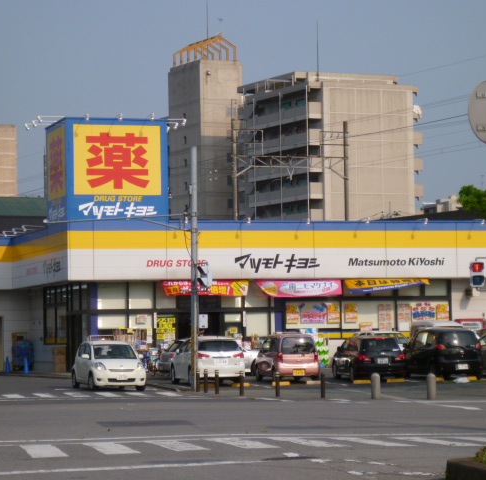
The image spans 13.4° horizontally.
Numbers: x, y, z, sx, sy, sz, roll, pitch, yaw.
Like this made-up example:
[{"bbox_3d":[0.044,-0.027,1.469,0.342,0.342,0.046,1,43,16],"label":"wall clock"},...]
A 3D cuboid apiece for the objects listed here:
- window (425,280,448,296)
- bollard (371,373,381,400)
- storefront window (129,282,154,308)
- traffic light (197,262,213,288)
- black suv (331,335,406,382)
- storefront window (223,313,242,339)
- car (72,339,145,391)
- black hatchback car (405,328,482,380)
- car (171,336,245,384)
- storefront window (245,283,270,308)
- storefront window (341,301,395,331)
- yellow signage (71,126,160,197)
[{"bbox_3d":[7.949,1.998,85.246,0.965,0.658,0.100,0,-3,-16],"label":"window"},{"bbox_3d":[3.359,3.717,52.611,0.236,0.669,0.236,-1,-3,0],"label":"bollard"},{"bbox_3d":[-3.979,2.189,81.104,0.961,1.050,0.100,0,-3,-17],"label":"storefront window"},{"bbox_3d":[-1.131,1.057,61.800,0.360,0.770,0.400,0,-3,-16],"label":"traffic light"},{"bbox_3d":[4.088,3.875,67.800,1.690,1.500,4.400,0,-3,-10],"label":"black suv"},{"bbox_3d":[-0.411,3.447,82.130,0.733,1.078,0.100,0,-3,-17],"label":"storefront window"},{"bbox_3d":[-4.302,4.013,66.236,1.665,1.535,3.600,0,-3,-18],"label":"car"},{"bbox_3d":[6.583,3.801,68.300,1.700,1.600,4.000,0,-3,-12],"label":"black hatchback car"},{"bbox_3d":[-1.236,3.900,67.199,1.710,1.580,4.580,0,-3,-12],"label":"car"},{"bbox_3d":[0.572,2.229,83.490,1.006,1.027,0.100,0,-3,-16],"label":"storefront window"},{"bbox_3d":[5.113,3.084,84.400,2.301,1.209,0.100,0,-3,-16],"label":"storefront window"},{"bbox_3d":[-4.832,-3.081,79.688,3.427,2.715,0.100,0,-3,-16],"label":"yellow signage"}]

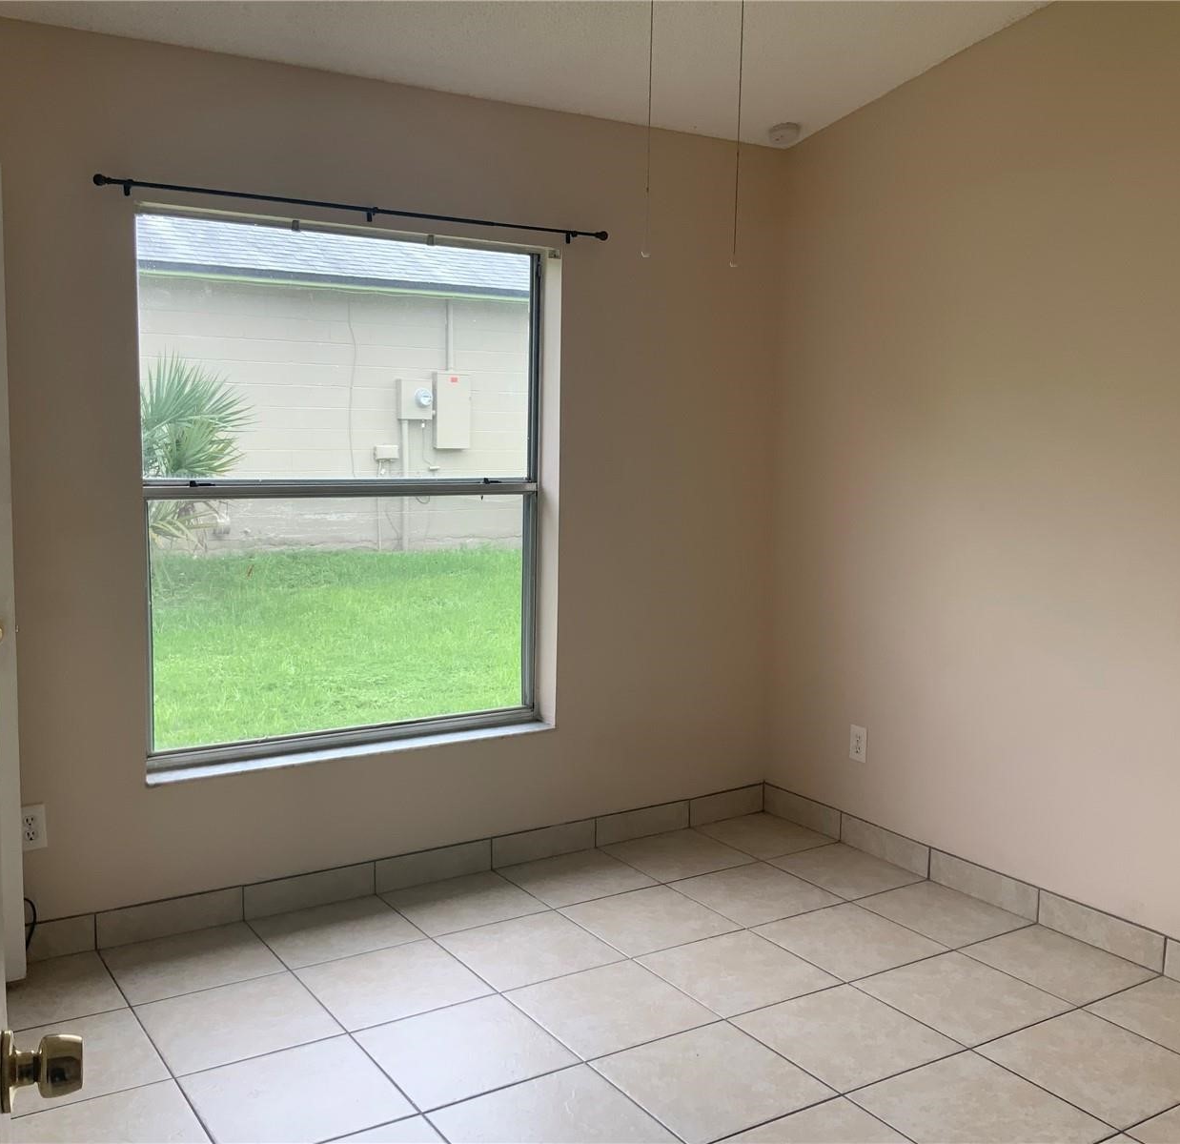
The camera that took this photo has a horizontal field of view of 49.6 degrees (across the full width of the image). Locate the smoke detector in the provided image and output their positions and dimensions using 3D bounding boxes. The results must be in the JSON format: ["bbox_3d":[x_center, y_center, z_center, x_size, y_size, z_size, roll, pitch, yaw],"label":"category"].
[{"bbox_3d":[0.659,-1.476,4.320,0.117,0.040,0.117,-5,-3,0],"label":"smoke detector"}]

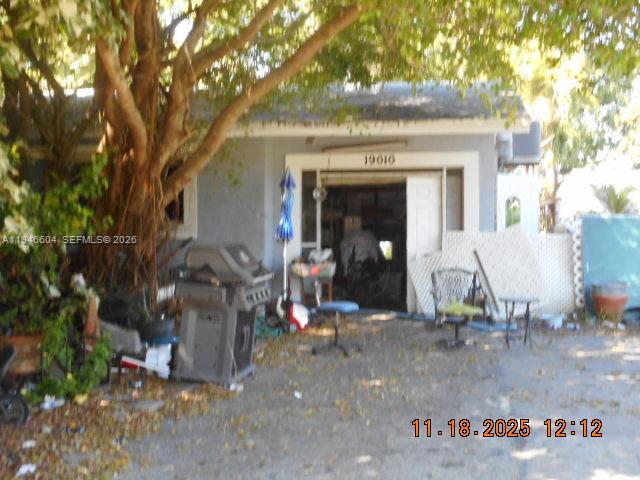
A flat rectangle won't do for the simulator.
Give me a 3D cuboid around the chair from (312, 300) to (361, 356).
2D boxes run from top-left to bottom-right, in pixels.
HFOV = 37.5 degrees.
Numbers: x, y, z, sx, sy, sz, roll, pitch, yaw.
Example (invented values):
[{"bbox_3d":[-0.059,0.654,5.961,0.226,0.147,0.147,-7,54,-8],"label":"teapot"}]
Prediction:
[{"bbox_3d":[0.183,0.942,10.150,0.550,0.540,0.560,-1,2,-30],"label":"chair"}]

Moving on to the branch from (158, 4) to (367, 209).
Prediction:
[{"bbox_3d":[-0.575,-1.390,9.600,2.100,2.080,1.000,0,1,0],"label":"branch"}]

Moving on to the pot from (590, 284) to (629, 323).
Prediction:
[{"bbox_3d":[4.022,0.868,13.100,0.510,0.540,0.510,0,1,0],"label":"pot"}]

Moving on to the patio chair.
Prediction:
[{"bbox_3d":[1.555,0.760,10.700,0.580,0.880,0.620,0,1,-9],"label":"patio chair"}]

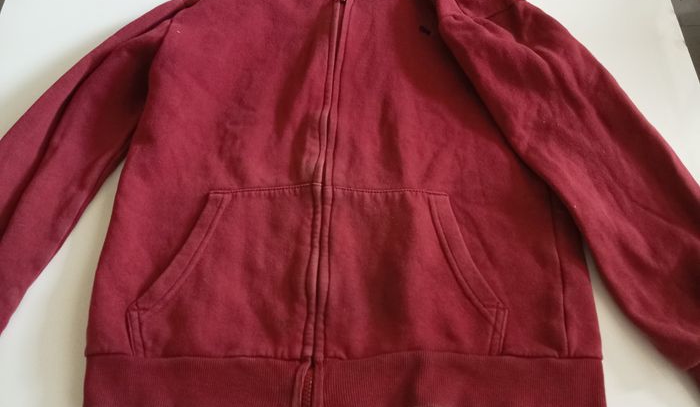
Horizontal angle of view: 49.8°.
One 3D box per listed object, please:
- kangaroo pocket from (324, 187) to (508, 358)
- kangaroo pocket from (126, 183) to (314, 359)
[{"bbox_3d":[0.058,0.062,0.713,0.170,0.020,0.175,1,57,2],"label":"kangaroo pocket"},{"bbox_3d":[-0.118,0.061,0.719,0.168,0.020,0.184,1,57,2],"label":"kangaroo pocket"}]

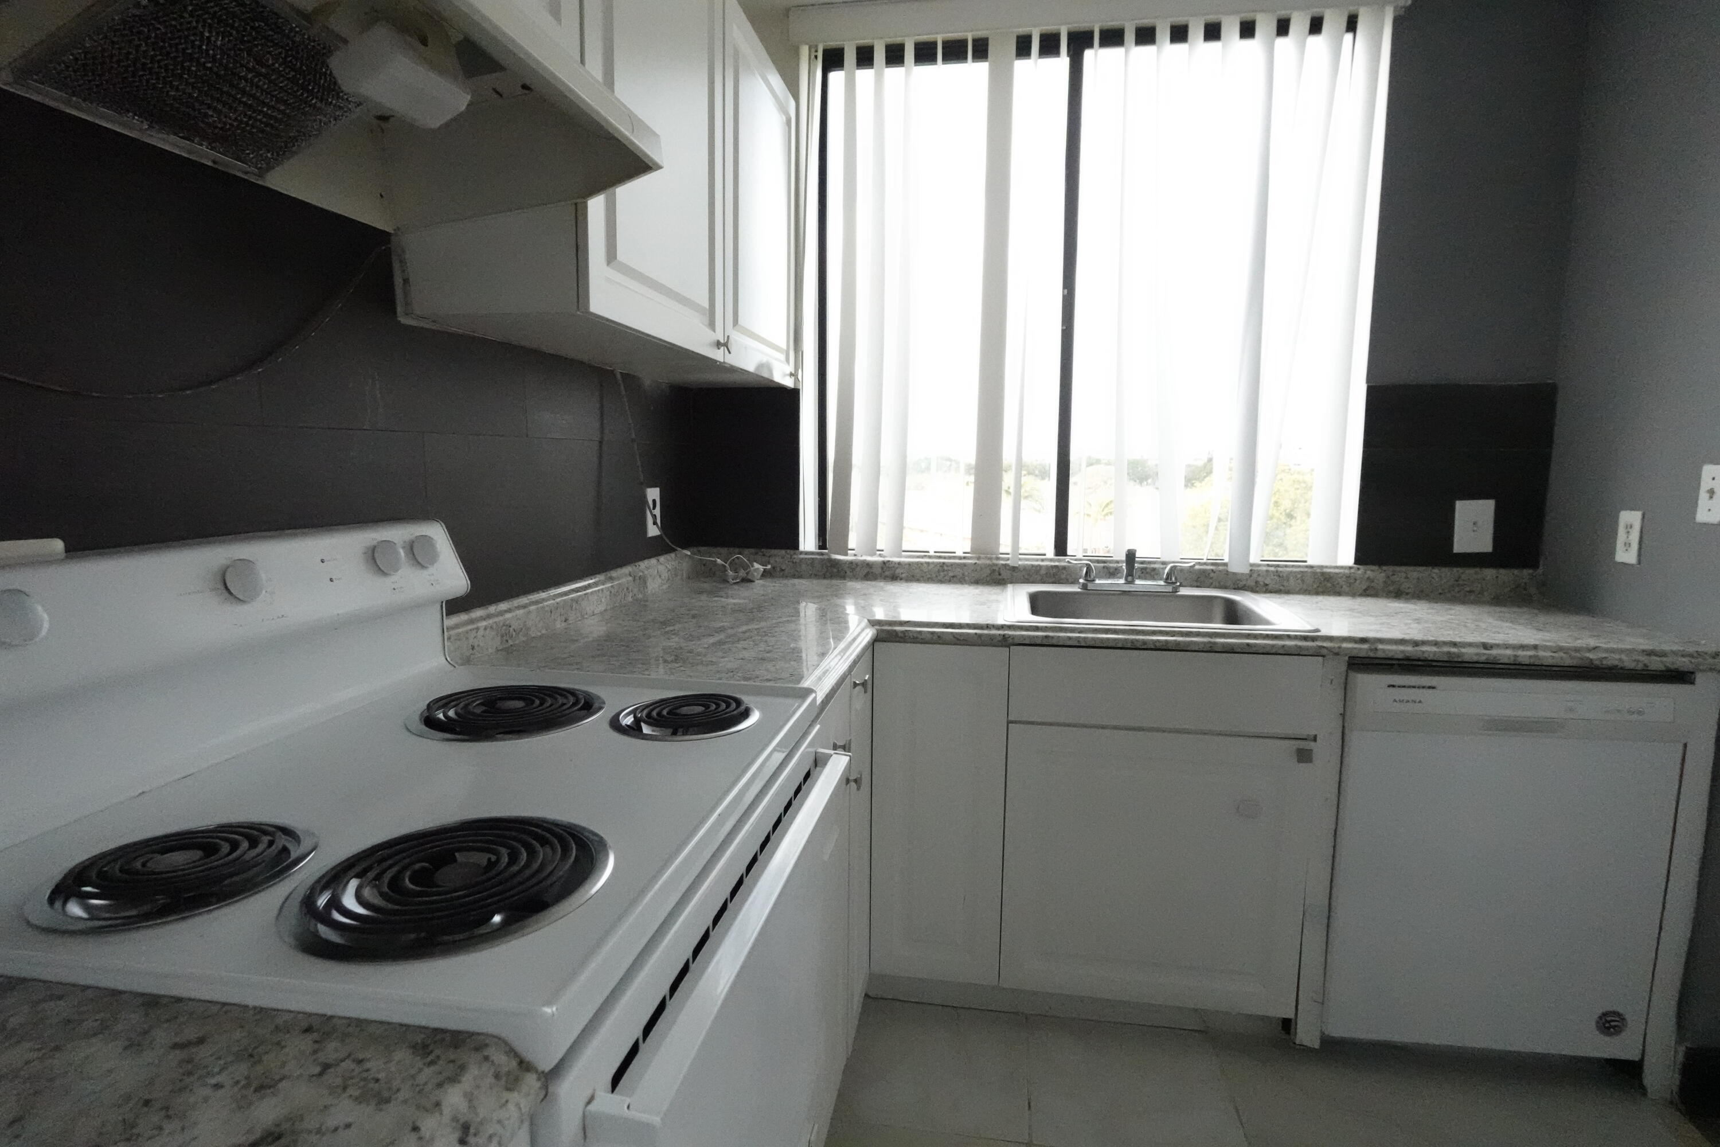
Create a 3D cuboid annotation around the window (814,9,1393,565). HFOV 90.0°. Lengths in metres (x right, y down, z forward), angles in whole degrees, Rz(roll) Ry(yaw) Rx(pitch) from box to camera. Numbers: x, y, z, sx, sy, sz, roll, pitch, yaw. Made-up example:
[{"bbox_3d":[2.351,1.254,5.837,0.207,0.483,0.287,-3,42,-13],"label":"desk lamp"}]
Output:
[{"bbox_3d":[0.583,-0.701,2.252,1.400,1.355,0.090,1,8,9],"label":"window"}]

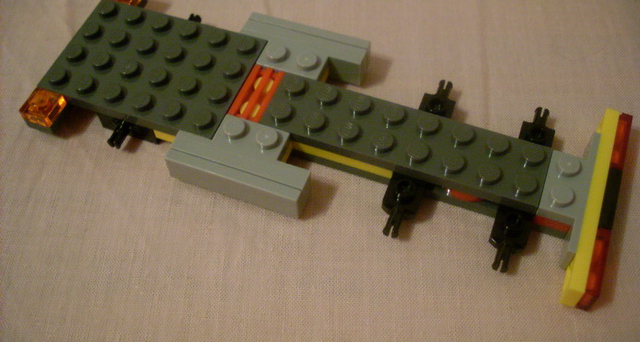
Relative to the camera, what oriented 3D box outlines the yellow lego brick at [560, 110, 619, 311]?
[{"bbox_3d":[0.058,0.007,0.151,0.003,0.008,0.048,17,60,14],"label":"yellow lego brick"}]

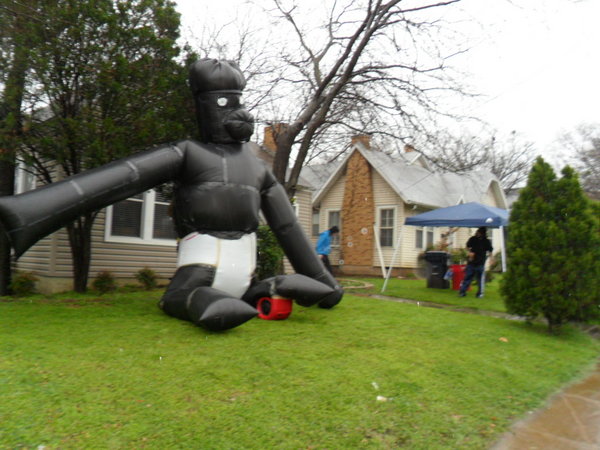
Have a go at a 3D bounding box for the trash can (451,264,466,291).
[{"bbox_3d":[4.601,1.514,13.500,0.560,0.750,0.560,2,-5,0],"label":"trash can"}]

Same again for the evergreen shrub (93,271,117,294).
[{"bbox_3d":[-3.864,1.136,9.250,0.480,0.470,0.480,2,-5,0],"label":"evergreen shrub"}]

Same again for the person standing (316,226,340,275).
[{"bbox_3d":[0.883,0.868,14.500,0.650,1.680,0.520,2,-5,3],"label":"person standing"}]

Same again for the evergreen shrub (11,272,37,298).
[{"bbox_3d":[-5.004,1.062,8.500,0.540,0.480,0.520,2,-5,0],"label":"evergreen shrub"}]

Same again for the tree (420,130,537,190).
[{"bbox_3d":[11.824,-1.424,31.000,7.800,9.500,7.800,2,-5,0],"label":"tree"}]

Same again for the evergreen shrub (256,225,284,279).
[{"bbox_3d":[-0.944,0.799,13.600,1.050,1.650,1.050,2,-5,0],"label":"evergreen shrub"}]

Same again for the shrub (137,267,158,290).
[{"bbox_3d":[-3.259,1.143,10.000,0.470,0.500,0.470,2,-5,0],"label":"shrub"}]

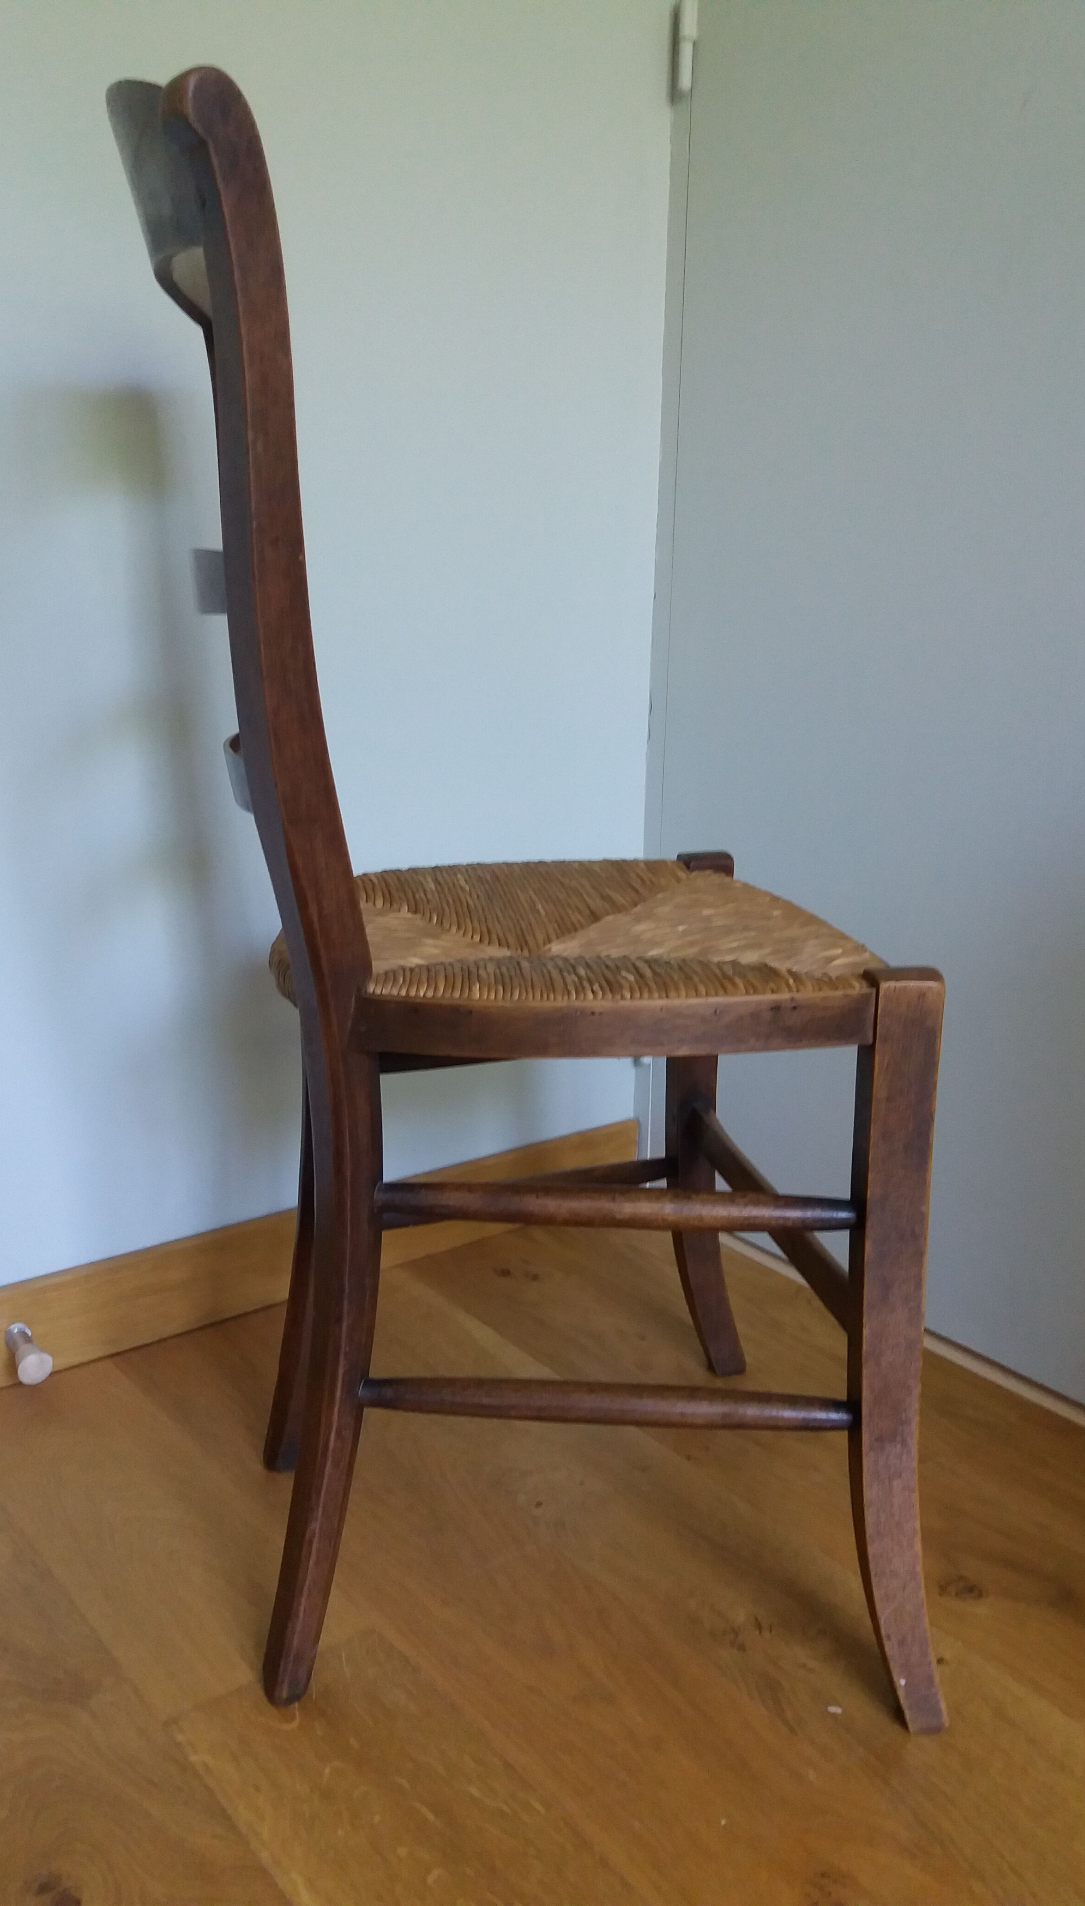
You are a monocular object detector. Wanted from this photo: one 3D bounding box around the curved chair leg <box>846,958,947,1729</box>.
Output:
[{"bbox_3d":[0.210,0.240,0.900,0.075,0.467,0.056,-2,14,-11],"label":"curved chair leg"}]

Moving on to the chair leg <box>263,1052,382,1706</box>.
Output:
[{"bbox_3d":[-0.130,0.252,0.905,0.073,0.427,0.041,-2,14,-11],"label":"chair leg"}]

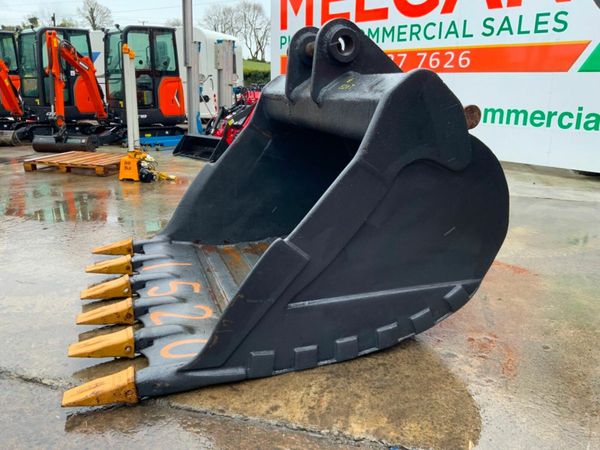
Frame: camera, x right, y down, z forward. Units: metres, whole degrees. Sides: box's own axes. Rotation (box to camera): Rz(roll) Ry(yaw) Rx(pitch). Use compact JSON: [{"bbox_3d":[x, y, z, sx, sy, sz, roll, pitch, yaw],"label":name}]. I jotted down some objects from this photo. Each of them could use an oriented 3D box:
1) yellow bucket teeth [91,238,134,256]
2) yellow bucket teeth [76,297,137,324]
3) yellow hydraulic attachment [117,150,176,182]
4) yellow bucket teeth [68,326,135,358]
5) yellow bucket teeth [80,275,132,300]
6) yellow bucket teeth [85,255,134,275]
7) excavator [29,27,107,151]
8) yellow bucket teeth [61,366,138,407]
[{"bbox_3d":[-1.125,0.139,3.019,0.237,0.085,0.103,-4,19,-18],"label":"yellow bucket teeth"},{"bbox_3d":[-0.866,0.399,2.238,0.237,0.085,0.103,-4,19,-18],"label":"yellow bucket teeth"},{"bbox_3d":[-1.780,-0.717,5.889,0.600,0.340,0.300,3,17,10],"label":"yellow hydraulic attachment"},{"bbox_3d":[-0.786,0.479,1.997,0.237,0.085,0.103,-4,19,-18],"label":"yellow bucket teeth"},{"bbox_3d":[-0.957,0.318,2.480,0.237,0.085,0.103,-4,19,-18],"label":"yellow bucket teeth"},{"bbox_3d":[-1.045,0.228,2.754,0.237,0.085,0.103,-4,19,-18],"label":"yellow bucket teeth"},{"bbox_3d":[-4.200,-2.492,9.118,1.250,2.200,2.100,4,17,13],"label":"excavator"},{"bbox_3d":[-0.687,0.568,1.729,0.237,0.085,0.103,-4,19,-18],"label":"yellow bucket teeth"}]

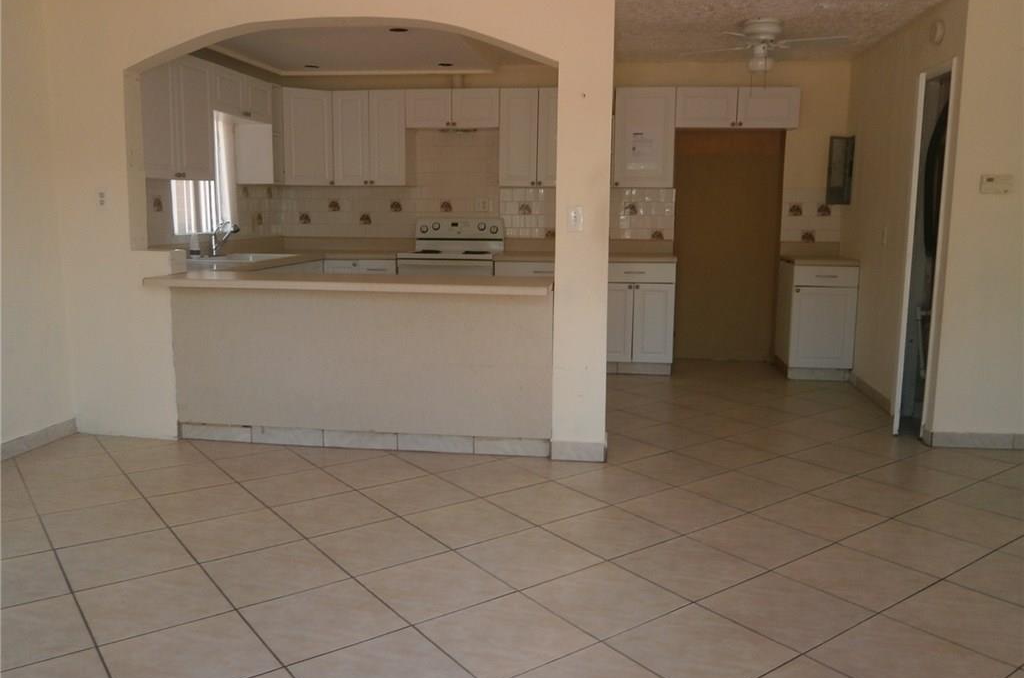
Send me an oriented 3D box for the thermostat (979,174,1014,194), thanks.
[{"bbox_3d":[2.495,-0.796,3.966,0.157,0.098,0.029,2,9,7],"label":"thermostat"}]

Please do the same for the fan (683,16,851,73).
[{"bbox_3d":[1.549,-1.812,4.751,1.040,0.320,1.040,2,9,7],"label":"fan"}]

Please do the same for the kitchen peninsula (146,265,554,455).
[{"bbox_3d":[-0.831,0.122,4.095,2.108,0.898,0.569,2,9,7],"label":"kitchen peninsula"}]

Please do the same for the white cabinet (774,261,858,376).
[{"bbox_3d":[2.356,-0.170,5.997,0.463,0.905,0.630,2,9,7],"label":"white cabinet"}]

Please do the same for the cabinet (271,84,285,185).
[{"bbox_3d":[-1.977,-1.580,5.945,0.315,0.754,0.200,2,9,7],"label":"cabinet"}]

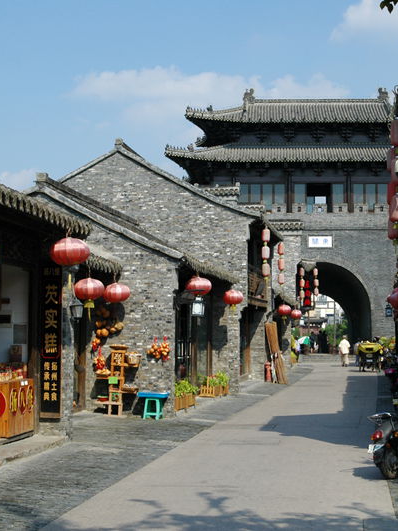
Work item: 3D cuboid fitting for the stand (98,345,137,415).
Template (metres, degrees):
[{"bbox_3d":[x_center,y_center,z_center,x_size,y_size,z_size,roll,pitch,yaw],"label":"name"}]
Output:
[{"bbox_3d":[-1.570,2.215,17.950,0.750,1.380,0.450,-1,-5,10],"label":"stand"}]

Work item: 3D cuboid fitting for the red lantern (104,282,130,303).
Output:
[{"bbox_3d":[-1.504,0.502,17.200,0.510,0.375,0.510,0,-5,0],"label":"red lantern"}]

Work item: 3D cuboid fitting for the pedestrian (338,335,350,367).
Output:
[{"bbox_3d":[7.520,4.434,48.500,0.550,1.680,0.350,-1,-5,10],"label":"pedestrian"}]

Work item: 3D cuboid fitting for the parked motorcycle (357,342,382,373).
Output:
[{"bbox_3d":[7.761,4.166,42.300,1.050,1.300,2.100,-1,-5,10],"label":"parked motorcycle"}]

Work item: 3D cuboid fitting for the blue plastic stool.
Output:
[{"bbox_3d":[-0.867,2.647,17.750,0.580,0.530,0.450,-1,-5,10],"label":"blue plastic stool"}]

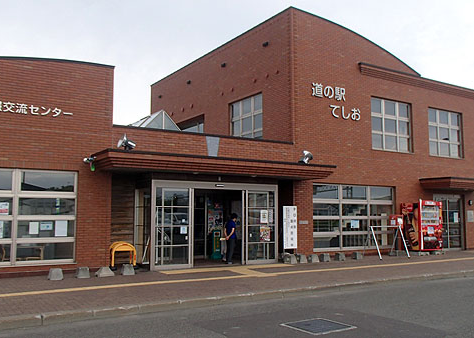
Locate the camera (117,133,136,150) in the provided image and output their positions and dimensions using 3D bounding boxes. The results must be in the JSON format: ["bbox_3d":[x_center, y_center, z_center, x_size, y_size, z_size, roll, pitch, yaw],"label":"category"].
[{"bbox_3d":[-2.643,-0.658,10.658,0.380,0.400,0.320,3,-6,-31],"label":"camera"}]

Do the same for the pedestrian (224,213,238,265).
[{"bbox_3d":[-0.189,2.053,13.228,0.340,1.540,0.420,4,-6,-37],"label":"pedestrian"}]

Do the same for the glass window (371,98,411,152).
[{"bbox_3d":[6.155,-1.691,17.647,2.340,2.050,0.150,3,-6,-31],"label":"glass window"}]

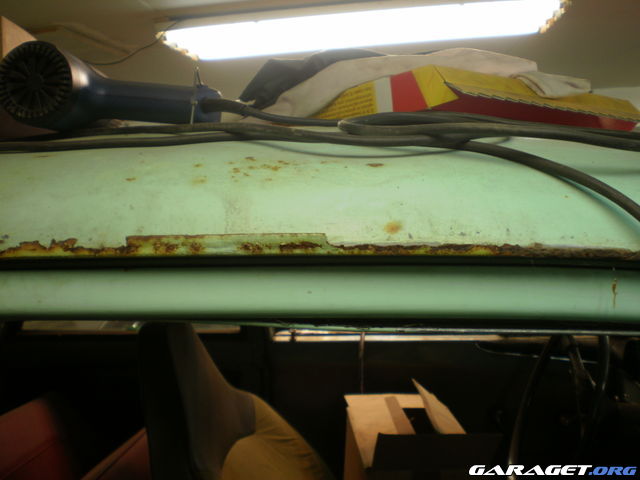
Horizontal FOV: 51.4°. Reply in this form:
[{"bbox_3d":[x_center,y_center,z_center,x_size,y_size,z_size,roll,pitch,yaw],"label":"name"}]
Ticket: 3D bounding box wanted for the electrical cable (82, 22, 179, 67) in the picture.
[{"bbox_3d":[-0.555,-0.573,1.950,0.285,0.130,0.060,0,6,-7],"label":"electrical cable"}]

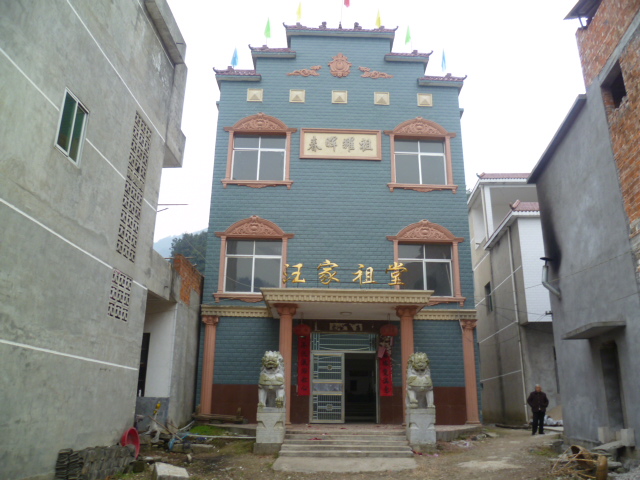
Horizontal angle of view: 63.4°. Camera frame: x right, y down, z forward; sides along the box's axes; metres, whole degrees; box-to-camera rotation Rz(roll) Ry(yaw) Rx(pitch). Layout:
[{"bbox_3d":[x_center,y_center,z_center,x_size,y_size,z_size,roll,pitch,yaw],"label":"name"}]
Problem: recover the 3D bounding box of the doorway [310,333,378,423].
[{"bbox_3d":[0.774,4.323,16.335,2.184,2.798,0.265,1,-18,-2],"label":"doorway"}]

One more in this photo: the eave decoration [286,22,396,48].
[{"bbox_3d":[0.876,-8.624,21.939,4.822,0.736,0.900,1,-18,-1],"label":"eave decoration"}]

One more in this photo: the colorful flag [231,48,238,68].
[{"bbox_3d":[-3.517,-7.554,21.452,0.308,0.962,0.150,1,-18,-1],"label":"colorful flag"}]

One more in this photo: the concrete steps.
[{"bbox_3d":[0.618,4.782,12.158,3.050,0.541,1.537,0,-18,0],"label":"concrete steps"}]

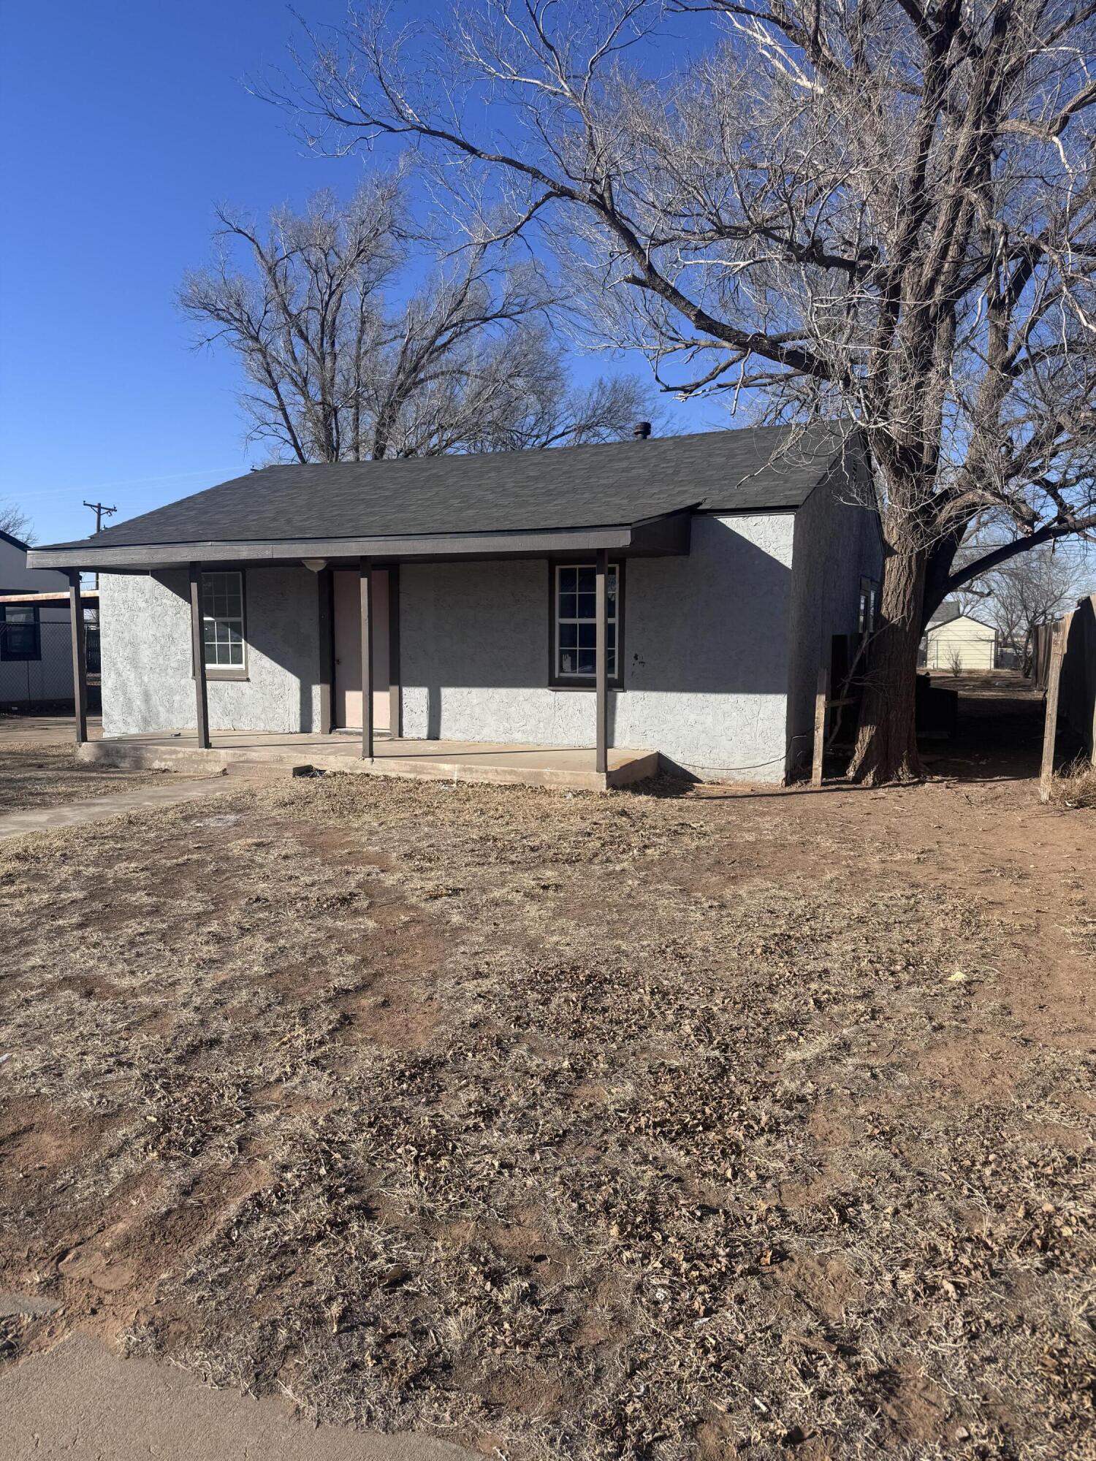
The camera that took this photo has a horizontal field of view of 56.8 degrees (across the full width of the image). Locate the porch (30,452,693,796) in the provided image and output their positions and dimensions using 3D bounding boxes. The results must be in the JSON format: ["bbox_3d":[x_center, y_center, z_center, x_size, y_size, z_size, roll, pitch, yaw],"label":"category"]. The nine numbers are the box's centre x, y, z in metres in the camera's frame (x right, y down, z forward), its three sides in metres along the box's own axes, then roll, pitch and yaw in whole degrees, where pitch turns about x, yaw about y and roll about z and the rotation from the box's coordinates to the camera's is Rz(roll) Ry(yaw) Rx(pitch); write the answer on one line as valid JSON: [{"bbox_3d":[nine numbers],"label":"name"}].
[{"bbox_3d":[-2.217,-1.075,11.419,7.391,2.950,2.246,3,7,24],"label":"porch"}]

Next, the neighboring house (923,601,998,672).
[{"bbox_3d":[20.570,-4.678,50.500,3.700,2.950,4.300,3,7,24],"label":"neighboring house"}]

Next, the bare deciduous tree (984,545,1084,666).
[{"bbox_3d":[18.742,-4.752,39.000,4.200,5.200,4.000,3,7,24],"label":"bare deciduous tree"}]

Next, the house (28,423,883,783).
[{"bbox_3d":[-0.657,-2.145,15.109,9.860,4.302,10.150,3,7,24],"label":"house"}]

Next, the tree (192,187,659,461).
[{"bbox_3d":[-3.905,-8.439,29.000,13.500,14.400,12.500,3,7,24],"label":"tree"}]

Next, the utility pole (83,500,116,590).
[{"bbox_3d":[-26.825,-9.058,60.500,0.300,9.200,2.400,3,7,24],"label":"utility pole"}]

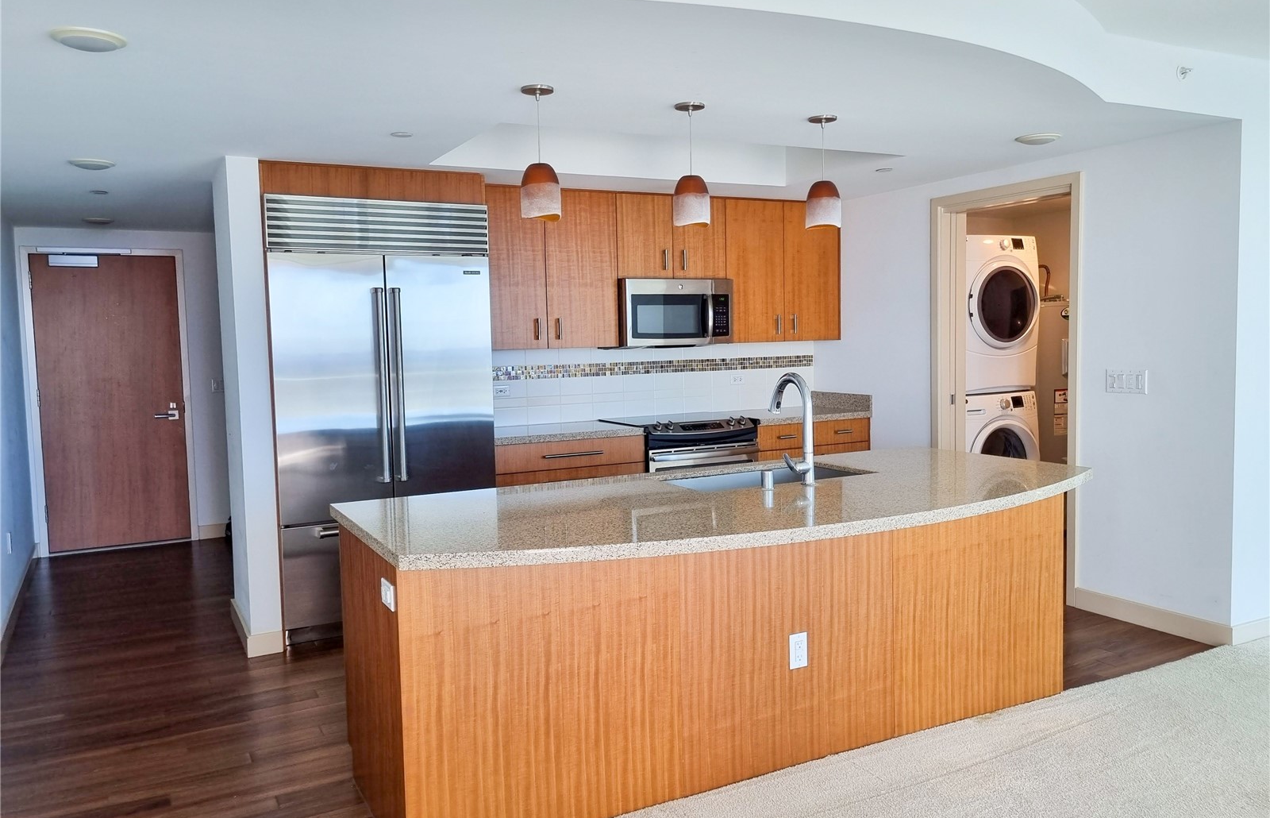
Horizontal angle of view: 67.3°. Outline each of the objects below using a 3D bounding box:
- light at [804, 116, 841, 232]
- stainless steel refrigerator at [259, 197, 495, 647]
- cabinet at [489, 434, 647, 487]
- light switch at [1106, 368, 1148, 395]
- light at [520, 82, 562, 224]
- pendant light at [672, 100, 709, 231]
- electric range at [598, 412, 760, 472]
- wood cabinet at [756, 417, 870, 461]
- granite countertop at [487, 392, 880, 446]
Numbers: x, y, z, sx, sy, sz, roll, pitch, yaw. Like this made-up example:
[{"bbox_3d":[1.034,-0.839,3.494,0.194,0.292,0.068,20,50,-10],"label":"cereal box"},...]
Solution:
[{"bbox_3d":[0.767,-0.961,3.890,0.145,0.441,0.145,-1,4,0],"label":"light"},{"bbox_3d":[-1.347,0.036,4.979,1.068,2.141,0.693,-3,4,-27],"label":"stainless steel refrigerator"},{"bbox_3d":[-0.483,0.604,5.557,0.913,0.891,0.594,-3,4,-27],"label":"cabinet"},{"bbox_3d":[2.393,-0.131,4.654,0.013,0.117,0.215,-3,4,-27],"label":"light switch"},{"bbox_3d":[-0.335,-0.893,3.337,0.142,0.452,0.142,-1,4,0],"label":"light"},{"bbox_3d":[0.214,-0.926,3.630,0.141,0.450,0.141,-1,4,0],"label":"pendant light"},{"bbox_3d":[0.291,0.538,5.905,0.774,0.941,0.672,-3,4,-27],"label":"electric range"},{"bbox_3d":[1.021,0.517,6.335,0.903,0.891,0.594,-3,4,-27],"label":"wood cabinet"},{"bbox_3d":[0.258,0.041,5.895,2.611,0.153,0.623,-3,4,-27],"label":"granite countertop"}]

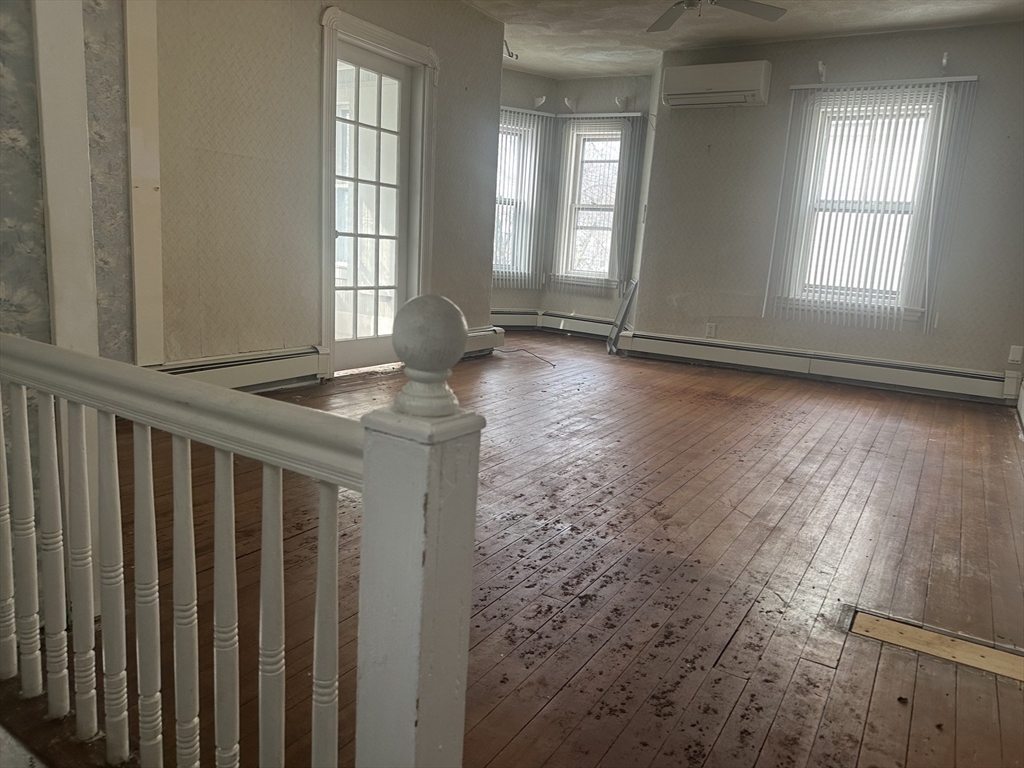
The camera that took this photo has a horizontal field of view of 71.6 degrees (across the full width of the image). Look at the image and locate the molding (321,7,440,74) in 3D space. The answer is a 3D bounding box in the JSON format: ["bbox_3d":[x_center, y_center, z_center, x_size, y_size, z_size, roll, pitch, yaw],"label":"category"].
[{"bbox_3d":[-0.793,-2.168,4.463,0.040,0.131,1.083,10,13,31],"label":"molding"}]

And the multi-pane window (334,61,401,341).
[{"bbox_3d":[-0.981,-1.169,4.745,0.040,1.733,0.566,10,13,31],"label":"multi-pane window"}]

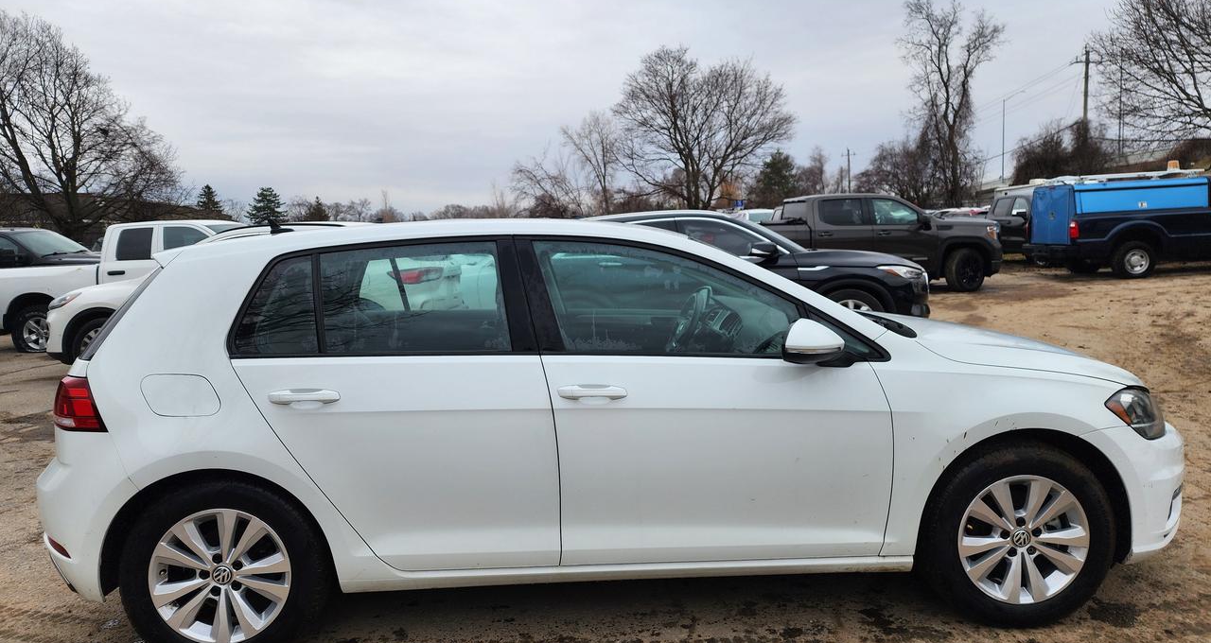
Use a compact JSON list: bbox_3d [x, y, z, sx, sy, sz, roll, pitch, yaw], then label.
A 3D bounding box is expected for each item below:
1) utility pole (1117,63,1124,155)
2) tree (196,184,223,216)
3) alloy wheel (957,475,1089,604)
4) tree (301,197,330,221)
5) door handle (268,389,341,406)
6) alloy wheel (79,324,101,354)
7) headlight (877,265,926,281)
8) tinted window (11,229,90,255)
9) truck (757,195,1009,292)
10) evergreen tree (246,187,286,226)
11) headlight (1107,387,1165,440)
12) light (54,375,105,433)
[{"bbox_3d":[48.225,-19.771,75.456,0.250,9.800,0.250,2,6,32],"label":"utility pole"},{"bbox_3d":[-46.746,-11.492,95.000,4.800,9.520,4.800,-2,6,0],"label":"tree"},{"bbox_3d":[1.396,0.723,2.779,0.445,0.445,0.190,-2,5,-3],"label":"alloy wheel"},{"bbox_3d":[-37.840,-12.094,105.000,4.300,8.281,4.300,-2,6,0],"label":"tree"},{"bbox_3d":[-0.935,0.236,2.497,0.225,0.047,0.055,-2,5,-3],"label":"door handle"},{"bbox_3d":[-5.409,0.285,8.700,0.470,0.470,0.200,-2,6,-3],"label":"alloy wheel"},{"bbox_3d":[3.131,-0.518,8.550,0.500,0.170,0.450,-1,6,7],"label":"headlight"},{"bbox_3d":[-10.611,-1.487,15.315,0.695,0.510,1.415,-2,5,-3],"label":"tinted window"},{"bbox_3d":[4.761,-1.564,15.916,5.880,1.920,2.080,-1,6,1],"label":"truck"},{"bbox_3d":[-33.596,-9.346,80.388,3.951,8.343,3.951,-4,6,-22],"label":"evergreen tree"},{"bbox_3d":[1.869,0.312,2.896,0.450,0.200,0.420,-2,6,-3],"label":"headlight"},{"bbox_3d":[-1.719,0.263,2.611,0.290,0.180,0.260,-2,5,-3],"label":"light"}]

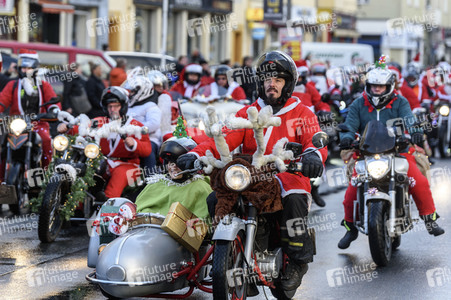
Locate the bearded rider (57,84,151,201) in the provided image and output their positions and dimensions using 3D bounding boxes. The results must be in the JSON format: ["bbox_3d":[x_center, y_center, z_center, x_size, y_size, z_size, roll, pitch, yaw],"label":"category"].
[{"bbox_3d":[-1.158,0.005,15.700,0.800,1.270,0.750,2,3,27],"label":"bearded rider"}]

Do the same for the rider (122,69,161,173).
[{"bbox_3d":[-0.811,-0.215,16.300,0.550,1.250,0.680,3,4,41],"label":"rider"}]

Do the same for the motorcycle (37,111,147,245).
[{"bbox_3d":[-1.169,0.244,15.600,0.850,1.200,2.100,5,3,27],"label":"motorcycle"}]

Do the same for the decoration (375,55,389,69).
[{"bbox_3d":[1.337,-0.757,13.950,0.105,0.118,0.090,1,3,12],"label":"decoration"}]

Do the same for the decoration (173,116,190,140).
[{"bbox_3d":[-0.294,-0.148,10.700,0.108,0.147,0.088,1,3,14],"label":"decoration"}]

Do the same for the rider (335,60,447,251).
[{"bbox_3d":[1.413,0.077,13.850,0.880,1.520,0.800,1,3,12],"label":"rider"}]

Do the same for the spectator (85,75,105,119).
[{"bbox_3d":[-1.982,-0.507,25.000,0.360,1.690,0.500,1,3,12],"label":"spectator"}]

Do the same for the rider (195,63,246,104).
[{"bbox_3d":[-0.029,-0.529,23.600,0.700,1.350,0.750,1,3,10],"label":"rider"}]

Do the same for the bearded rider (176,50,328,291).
[{"bbox_3d":[0.176,0.134,10.600,0.900,1.530,0.820,2,3,18],"label":"bearded rider"}]

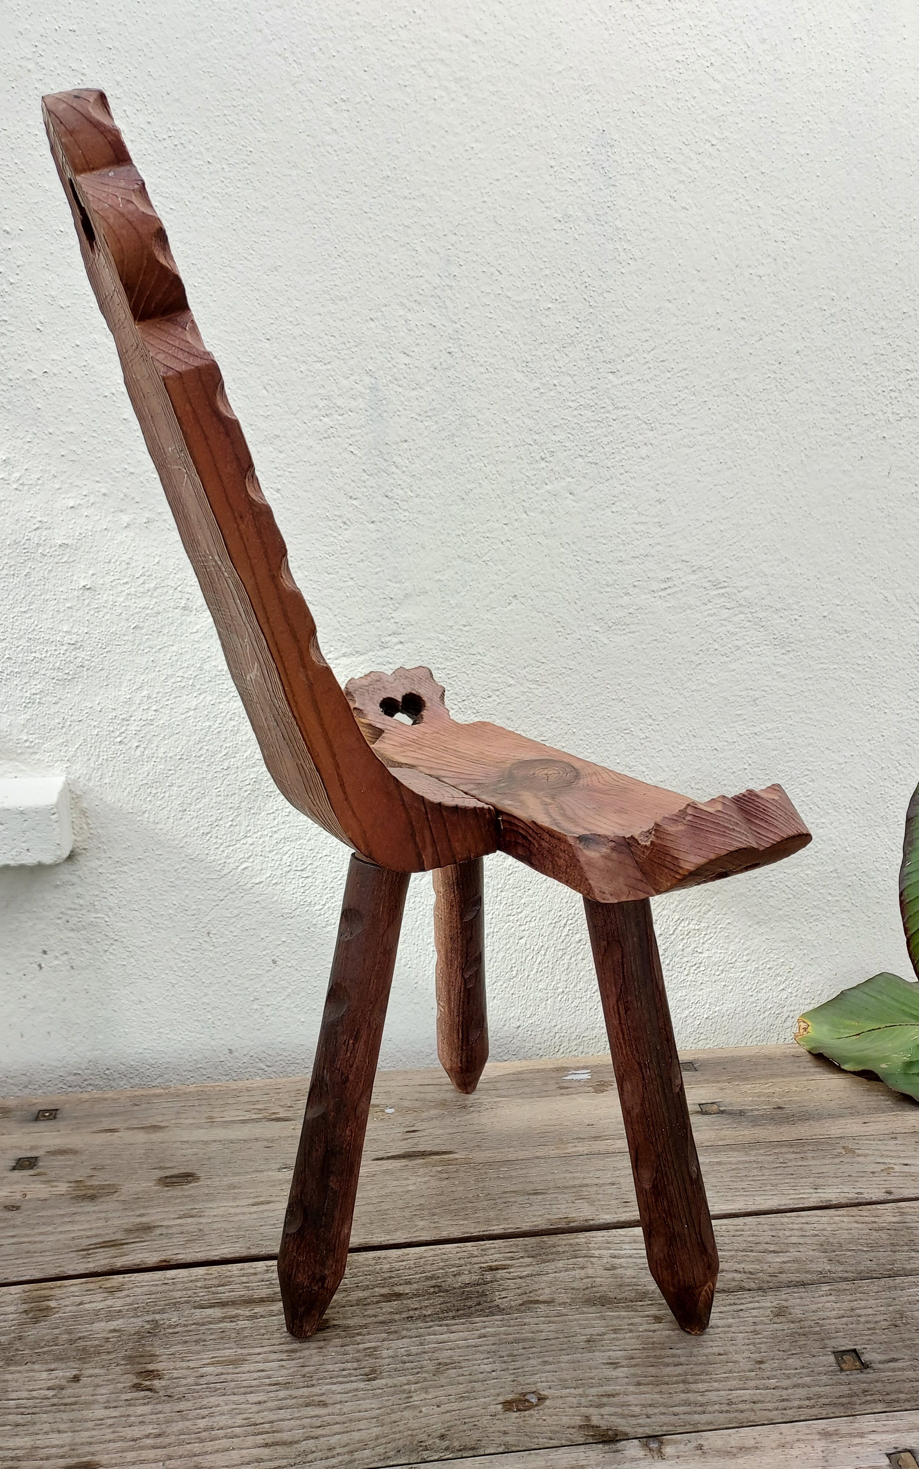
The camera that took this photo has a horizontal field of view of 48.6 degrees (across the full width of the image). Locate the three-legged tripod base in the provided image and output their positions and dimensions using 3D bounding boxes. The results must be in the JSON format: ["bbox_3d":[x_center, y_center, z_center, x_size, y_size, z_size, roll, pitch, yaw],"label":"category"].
[{"bbox_3d":[-0.005,0.238,0.734,0.275,0.344,0.332,-12,21,-34],"label":"three-legged tripod base"}]

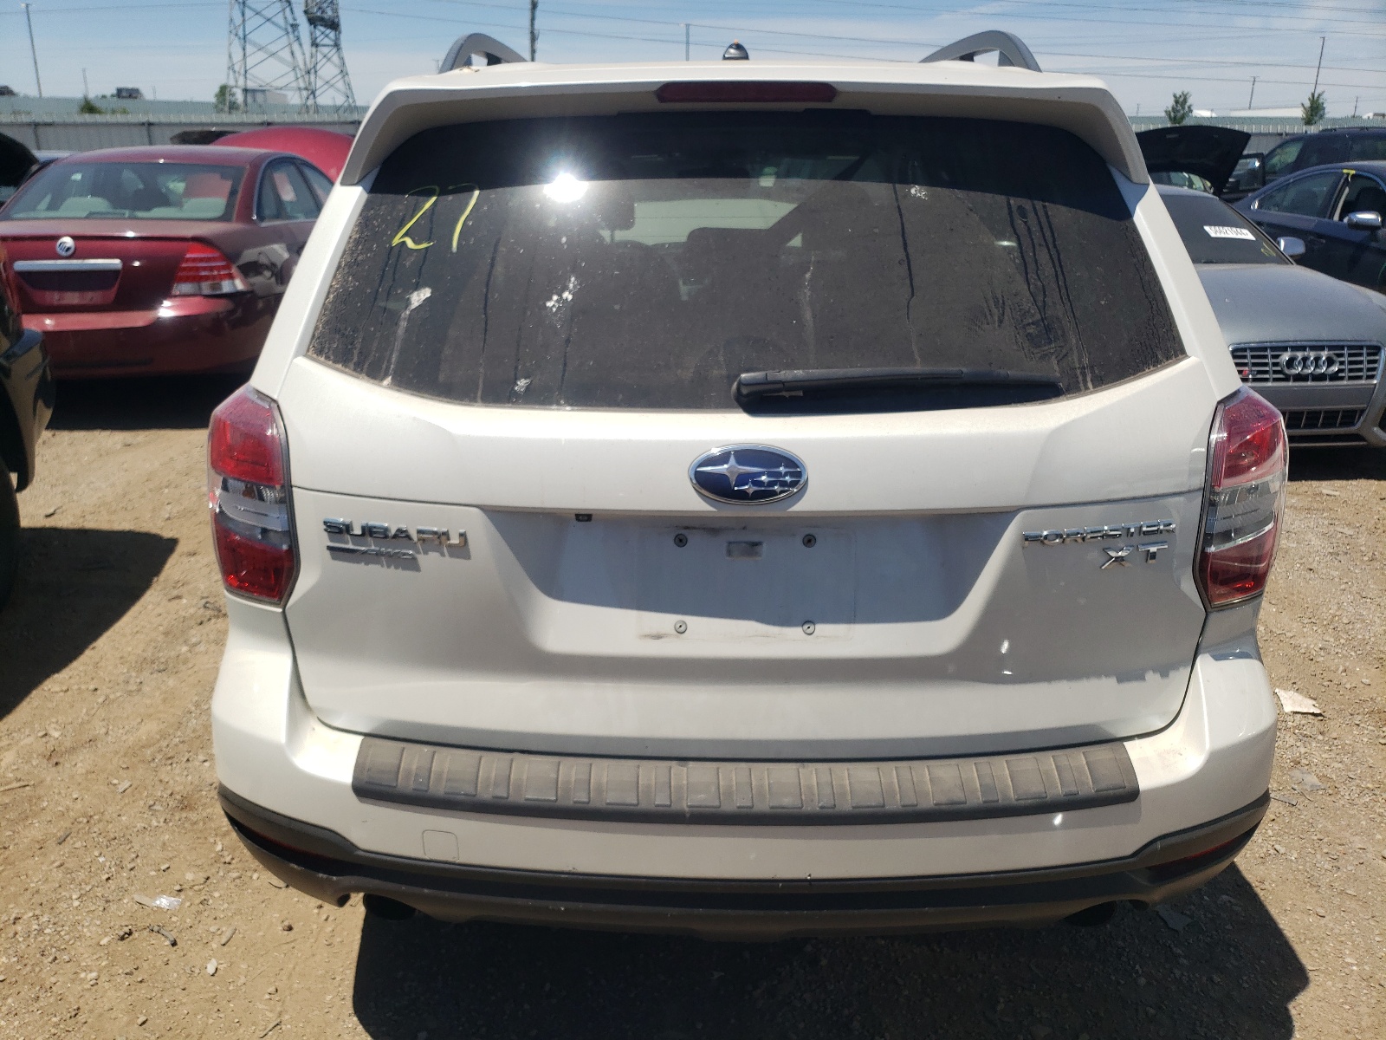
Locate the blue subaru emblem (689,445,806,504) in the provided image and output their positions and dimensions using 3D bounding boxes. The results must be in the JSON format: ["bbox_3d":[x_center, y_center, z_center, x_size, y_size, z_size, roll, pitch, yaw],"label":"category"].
[{"bbox_3d":[0.073,-0.060,1.378,0.157,0.082,0.018,0,9,0],"label":"blue subaru emblem"}]

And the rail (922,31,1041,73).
[{"bbox_3d":[0.575,-1.059,2.537,0.120,0.110,1.680,0,19,0],"label":"rail"}]

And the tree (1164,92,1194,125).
[{"bbox_3d":[25.674,-20.739,55.664,1.550,4.000,1.500,0,19,0],"label":"tree"}]

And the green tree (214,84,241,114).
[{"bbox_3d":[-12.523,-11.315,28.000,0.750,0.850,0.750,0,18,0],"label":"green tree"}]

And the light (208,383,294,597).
[{"bbox_3d":[-0.678,-0.055,1.620,0.210,0.340,0.270,0,19,0],"label":"light"}]

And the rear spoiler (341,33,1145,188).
[{"bbox_3d":[0.077,-0.560,1.461,1.130,0.170,0.280,0,19,0],"label":"rear spoiler"}]

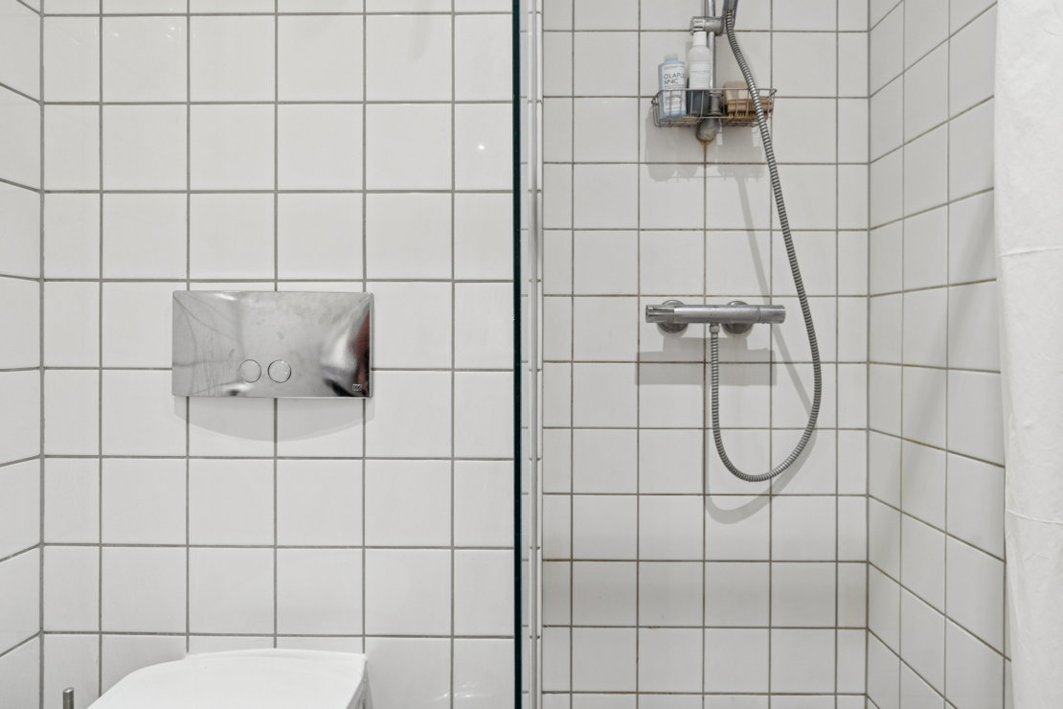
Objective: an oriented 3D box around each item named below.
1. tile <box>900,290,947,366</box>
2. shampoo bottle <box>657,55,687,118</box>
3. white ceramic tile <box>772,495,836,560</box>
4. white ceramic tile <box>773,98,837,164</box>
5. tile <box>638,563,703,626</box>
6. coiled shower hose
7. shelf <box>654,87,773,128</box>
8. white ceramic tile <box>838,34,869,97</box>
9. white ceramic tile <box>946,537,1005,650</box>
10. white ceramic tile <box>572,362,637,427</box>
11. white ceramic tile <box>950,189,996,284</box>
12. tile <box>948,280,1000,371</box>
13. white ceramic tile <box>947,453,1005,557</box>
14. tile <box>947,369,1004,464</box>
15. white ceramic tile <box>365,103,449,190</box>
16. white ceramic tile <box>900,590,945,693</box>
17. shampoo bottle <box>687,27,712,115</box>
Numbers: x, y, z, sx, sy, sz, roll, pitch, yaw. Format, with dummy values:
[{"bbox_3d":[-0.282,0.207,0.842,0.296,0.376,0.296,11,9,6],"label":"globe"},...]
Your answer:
[{"bbox_3d":[0.775,-0.051,1.216,0.010,0.149,0.146,0,0,1],"label":"tile"},{"bbox_3d":[0.303,-0.578,1.346,0.050,0.138,0.043,-2,0,0],"label":"shampoo bottle"},{"bbox_3d":[0.627,0.401,1.429,0.149,0.149,0.010,0,0,0],"label":"white ceramic tile"},{"bbox_3d":[0.630,-0.516,1.429,0.149,0.149,0.010,0,0,0],"label":"white ceramic tile"},{"bbox_3d":[0.316,0.543,1.411,0.147,0.147,0.010,0,0,0],"label":"tile"},{"bbox_3d":[0.508,-0.227,1.335,0.240,1.010,0.080,0,0,0],"label":"coiled shower hose"},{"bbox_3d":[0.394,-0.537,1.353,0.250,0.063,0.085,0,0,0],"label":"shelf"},{"bbox_3d":[0.729,-0.658,1.411,0.066,0.147,0.010,0,0,0],"label":"white ceramic tile"},{"bbox_3d":[0.757,0.401,1.056,0.010,0.146,0.146,0,1,2],"label":"white ceramic tile"},{"bbox_3d":[0.167,0.092,1.411,0.147,0.147,0.010,0,0,0],"label":"white ceramic tile"},{"bbox_3d":[0.757,-0.199,1.045,0.010,0.146,0.146,0,1,2],"label":"white ceramic tile"},{"bbox_3d":[0.761,-0.048,1.059,0.010,0.147,0.143,0,0,1],"label":"tile"},{"bbox_3d":[0.760,0.251,1.059,0.010,0.147,0.146,0,0,1],"label":"white ceramic tile"},{"bbox_3d":[0.761,0.102,1.059,0.010,0.147,0.143,0,0,1],"label":"tile"},{"bbox_3d":[-0.207,-0.350,1.050,0.146,0.146,0.010,0,0,1],"label":"white ceramic tile"},{"bbox_3d":[0.775,0.561,1.223,0.010,0.149,0.146,0,0,1],"label":"white ceramic tile"},{"bbox_3d":[0.363,-0.603,1.335,0.051,0.178,0.051,0,0,0],"label":"shampoo bottle"}]

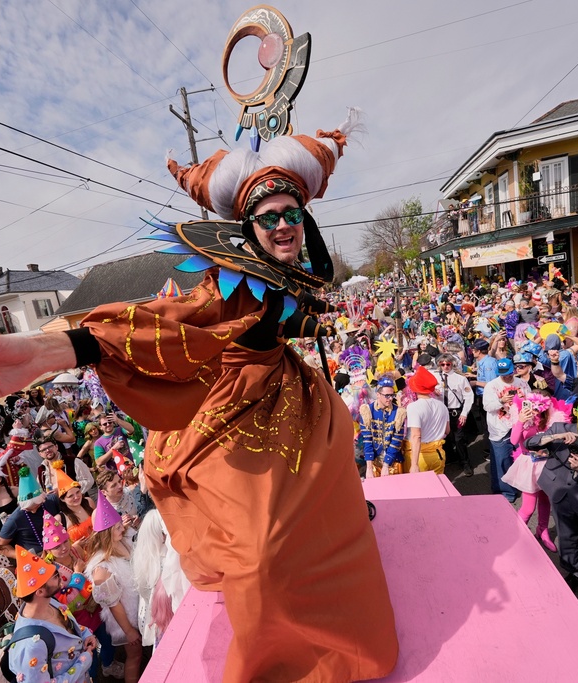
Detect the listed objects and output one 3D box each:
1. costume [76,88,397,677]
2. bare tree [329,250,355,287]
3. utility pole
[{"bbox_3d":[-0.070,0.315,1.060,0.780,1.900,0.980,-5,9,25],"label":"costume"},{"bbox_3d":[11.248,-14.461,74.000,6.500,10.200,6.500,-7,8,12],"label":"bare tree"},{"bbox_3d":[-2.898,-4.127,13.461,1.100,11.000,1.900,-7,8,12],"label":"utility pole"}]

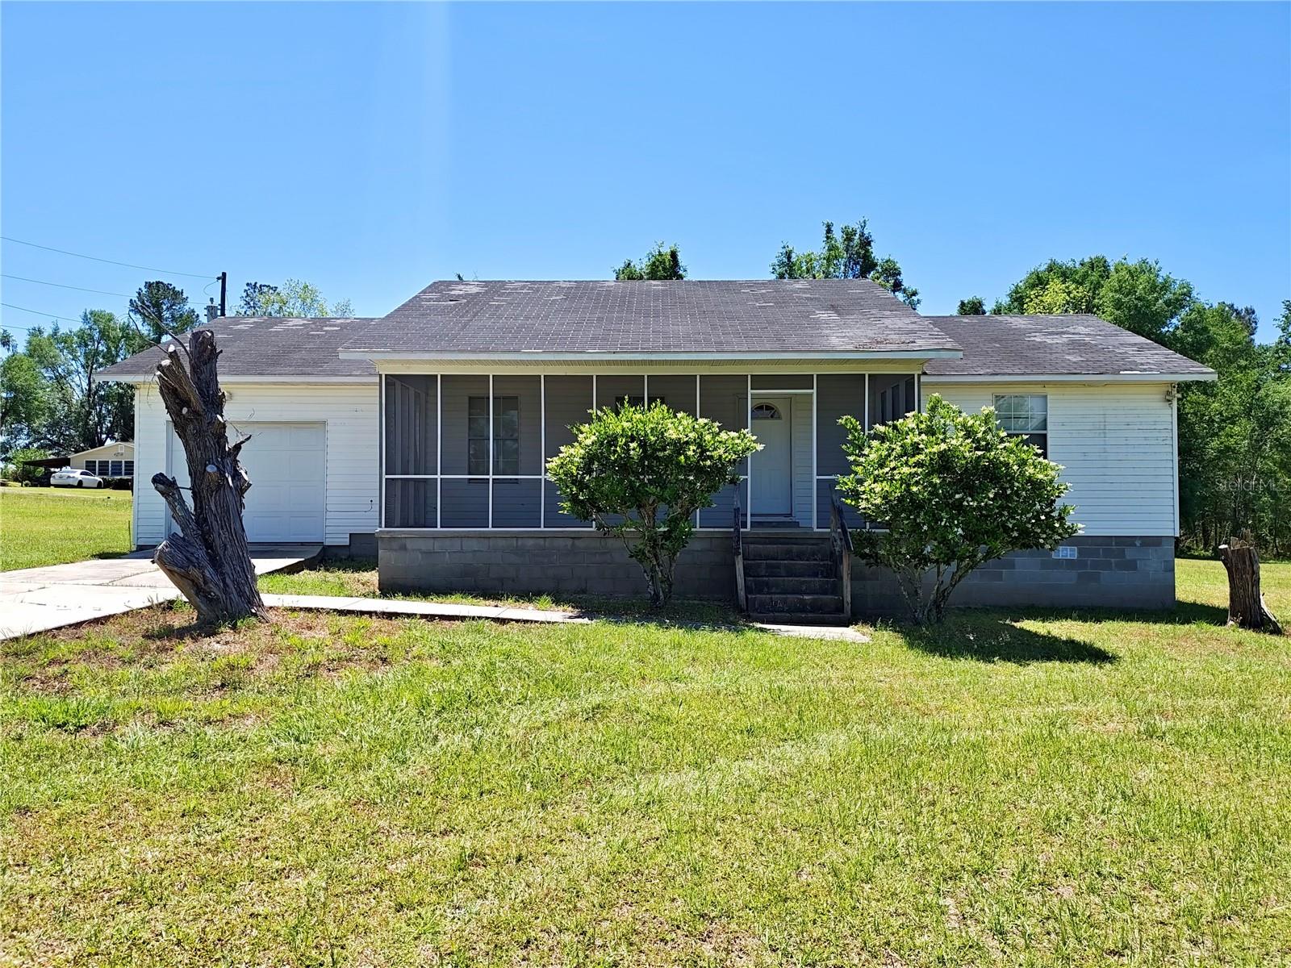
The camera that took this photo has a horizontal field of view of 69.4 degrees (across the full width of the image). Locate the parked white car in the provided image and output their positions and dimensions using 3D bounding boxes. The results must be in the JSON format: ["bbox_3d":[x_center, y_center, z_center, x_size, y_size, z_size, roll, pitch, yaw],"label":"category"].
[{"bbox_3d":[-45.700,-0.350,75.438,1.830,1.450,4.800,0,-2,-2],"label":"parked white car"}]

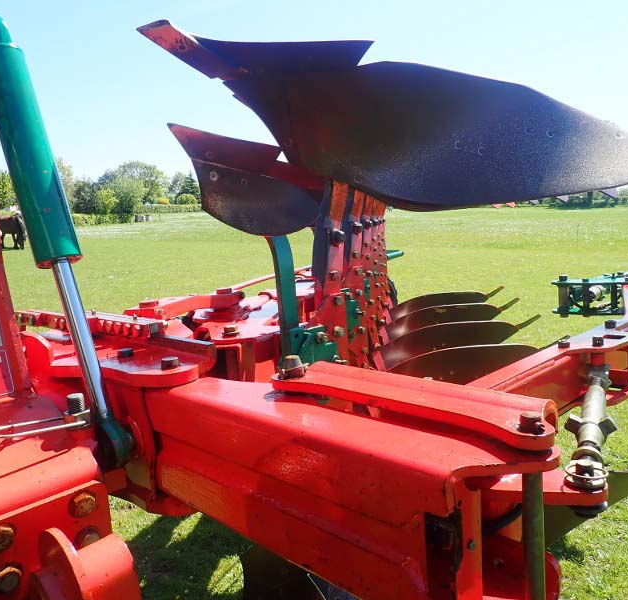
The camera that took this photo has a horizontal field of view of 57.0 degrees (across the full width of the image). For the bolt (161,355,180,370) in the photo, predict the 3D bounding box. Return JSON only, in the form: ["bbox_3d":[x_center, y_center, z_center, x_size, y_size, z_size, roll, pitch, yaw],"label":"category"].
[{"bbox_3d":[-0.303,0.135,1.220,0.039,0.022,0.039,-12,11,-43],"label":"bolt"}]

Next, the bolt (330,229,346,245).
[{"bbox_3d":[0.090,-0.231,2.120,0.051,0.051,0.030,-12,11,-43],"label":"bolt"}]

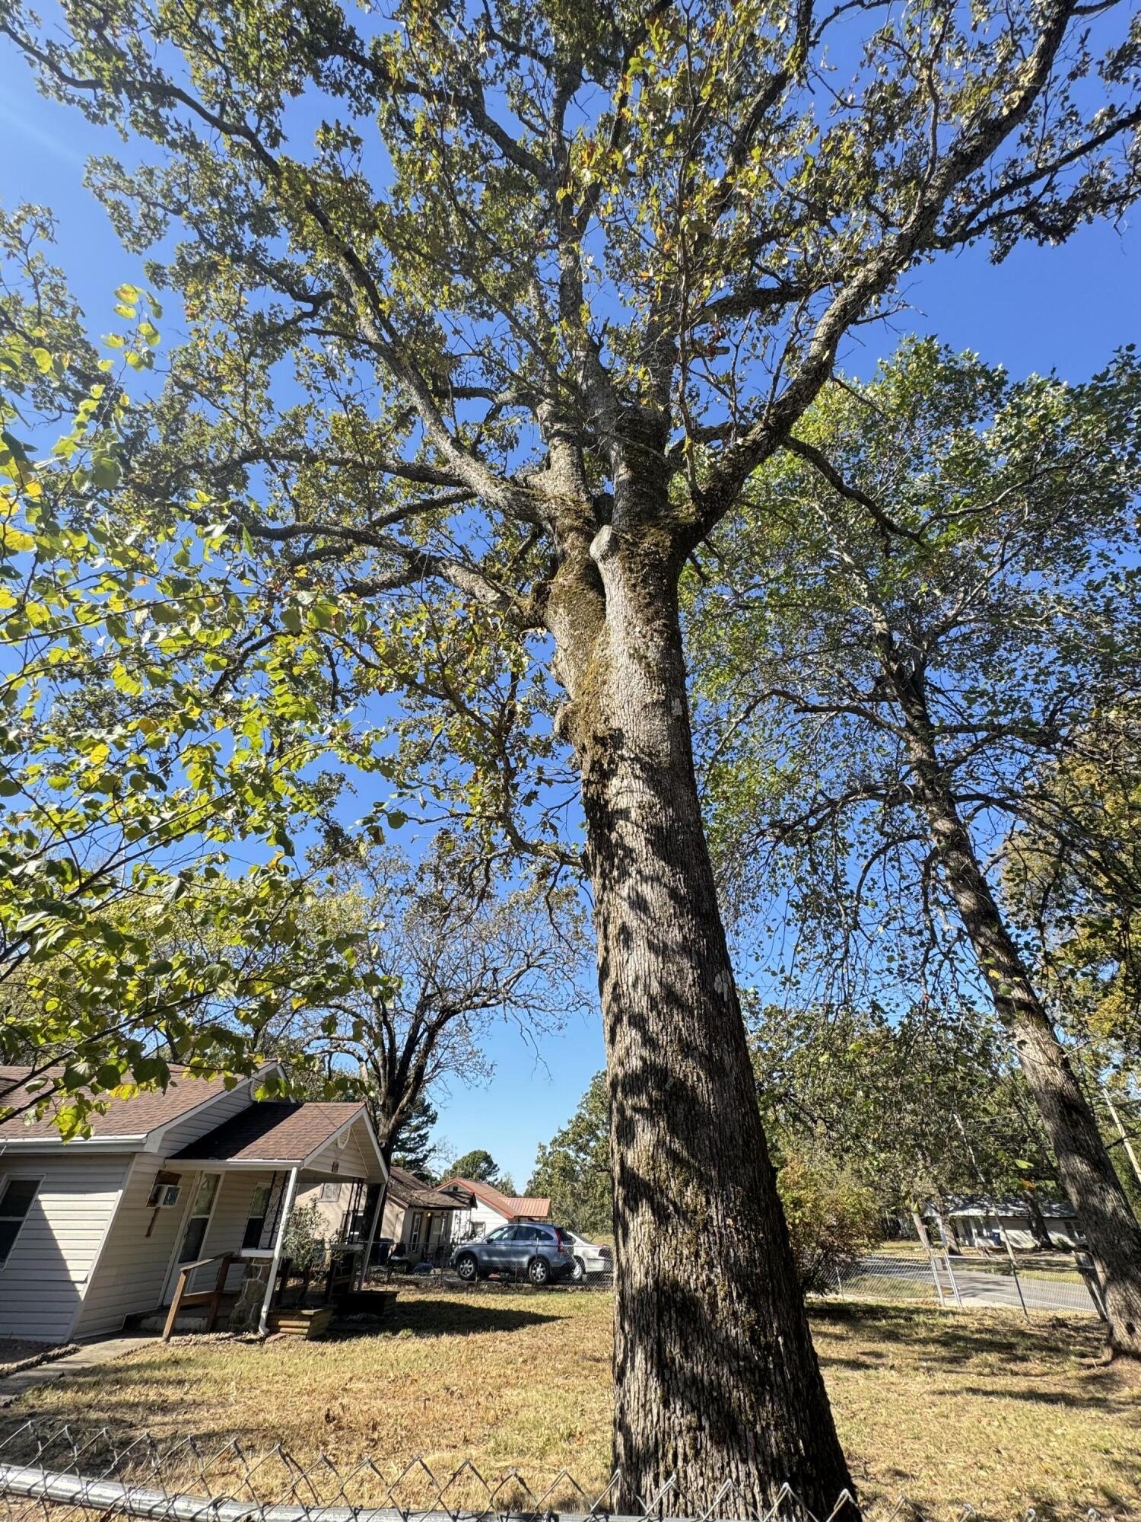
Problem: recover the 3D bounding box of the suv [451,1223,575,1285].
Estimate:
[{"bbox_3d":[-2.035,17.494,22.000,4.540,1.680,1.820,-10,-38,14],"label":"suv"}]

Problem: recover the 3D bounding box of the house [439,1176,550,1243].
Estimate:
[{"bbox_3d":[-6.198,32.731,43.806,10.362,4.635,7.800,-5,-37,7],"label":"house"}]

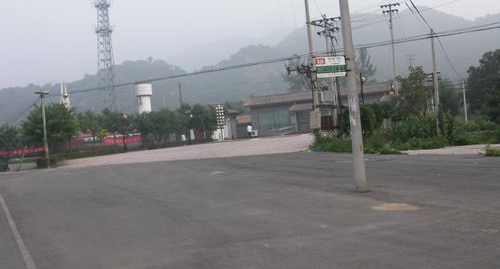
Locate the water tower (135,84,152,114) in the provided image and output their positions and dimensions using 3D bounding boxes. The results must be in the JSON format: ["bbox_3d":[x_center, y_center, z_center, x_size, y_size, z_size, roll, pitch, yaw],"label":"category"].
[{"bbox_3d":[-29.418,-6.274,145.000,4.700,15.800,4.700,-5,1,0],"label":"water tower"}]

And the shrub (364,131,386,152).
[{"bbox_3d":[5.792,0.346,24.000,1.000,0.900,0.950,-4,1,0],"label":"shrub"}]

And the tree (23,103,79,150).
[{"bbox_3d":[-15.888,-0.394,41.000,4.500,4.200,4.300,-4,1,0],"label":"tree"}]

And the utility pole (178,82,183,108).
[{"bbox_3d":[-9.880,-3.389,75.000,0.300,8.500,0.300,-5,1,0],"label":"utility pole"}]

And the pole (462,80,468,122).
[{"bbox_3d":[28.246,-4.119,68.000,0.400,6.100,0.300,-5,1,0],"label":"pole"}]

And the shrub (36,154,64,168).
[{"bbox_3d":[-13.236,1.725,34.500,1.750,0.950,1.300,-4,1,0],"label":"shrub"}]

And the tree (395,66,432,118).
[{"bbox_3d":[11.319,-2.631,36.000,2.600,4.300,2.600,-5,1,0],"label":"tree"}]

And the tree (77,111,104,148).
[{"bbox_3d":[-14.936,-0.236,49.000,2.700,3.800,2.700,-4,1,0],"label":"tree"}]

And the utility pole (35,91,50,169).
[{"bbox_3d":[-13.567,-0.294,34.000,0.900,5.000,0.300,-4,1,0],"label":"utility pole"}]

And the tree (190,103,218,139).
[{"bbox_3d":[-5.219,-1.305,59.000,3.000,4.300,3.000,-4,1,0],"label":"tree"}]

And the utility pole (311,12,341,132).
[{"bbox_3d":[5.620,-4.223,36.300,2.100,8.400,0.800,-4,1,20],"label":"utility pole"}]

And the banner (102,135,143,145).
[{"bbox_3d":[-14.712,0.692,60.000,4.700,0.650,0.080,-4,1,-9],"label":"banner"}]

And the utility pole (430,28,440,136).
[{"bbox_3d":[11.375,-3.241,31.800,0.320,6.600,0.300,-5,1,0],"label":"utility pole"}]

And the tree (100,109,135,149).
[{"bbox_3d":[-13.505,-0.459,53.000,3.400,4.100,3.200,-5,1,0],"label":"tree"}]

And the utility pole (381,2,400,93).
[{"bbox_3d":[12.142,-5.500,44.000,1.600,10.500,0.300,-4,1,0],"label":"utility pole"}]

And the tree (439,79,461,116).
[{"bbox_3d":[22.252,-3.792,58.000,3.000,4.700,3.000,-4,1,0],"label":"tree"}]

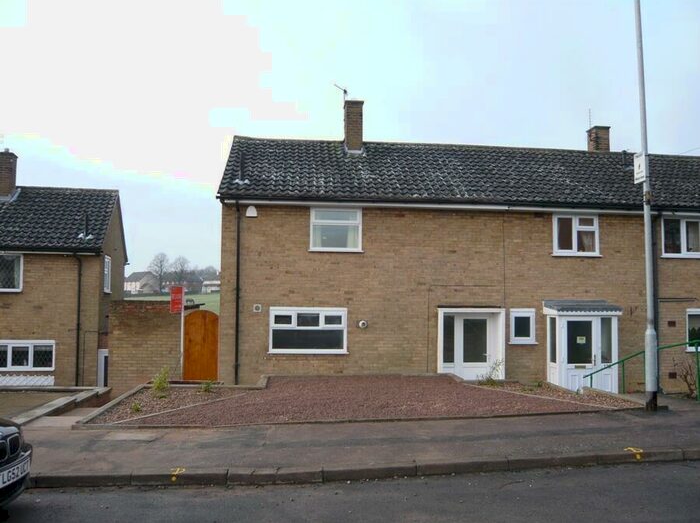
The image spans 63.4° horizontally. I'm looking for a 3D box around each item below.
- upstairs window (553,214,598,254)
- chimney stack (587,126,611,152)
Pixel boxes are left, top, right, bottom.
[{"bbox_3d":[5.478,-0.626,13.723,1.176,1.001,0.120,1,-2,-7],"label":"upstairs window"},{"bbox_3d":[8.261,-3.843,18.791,0.500,1.120,0.620,1,-2,-7],"label":"chimney stack"}]

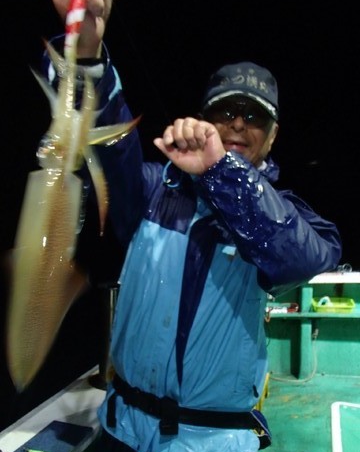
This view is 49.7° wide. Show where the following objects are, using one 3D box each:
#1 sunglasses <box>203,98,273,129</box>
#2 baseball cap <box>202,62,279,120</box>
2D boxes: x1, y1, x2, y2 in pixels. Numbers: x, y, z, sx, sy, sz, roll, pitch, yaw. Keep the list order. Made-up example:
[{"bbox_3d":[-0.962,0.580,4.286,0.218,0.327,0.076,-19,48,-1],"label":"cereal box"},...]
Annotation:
[{"bbox_3d":[0.143,-0.277,0.978,0.150,0.048,0.150,8,12,4],"label":"sunglasses"},{"bbox_3d":[0.151,-0.334,0.961,0.178,0.125,0.250,8,12,4],"label":"baseball cap"}]

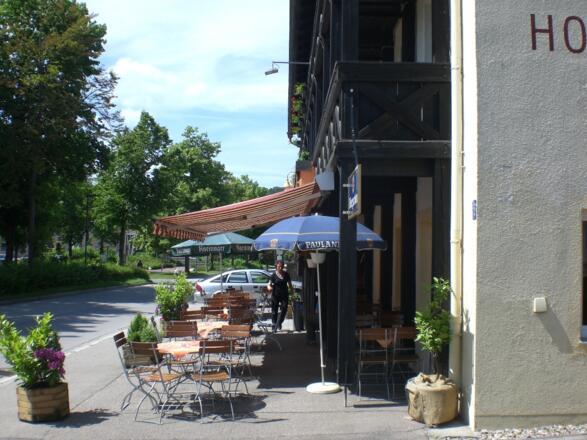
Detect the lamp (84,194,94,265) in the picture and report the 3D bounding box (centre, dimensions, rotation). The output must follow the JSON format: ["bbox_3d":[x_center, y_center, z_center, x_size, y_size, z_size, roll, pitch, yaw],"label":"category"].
[{"bbox_3d":[-13.343,0.968,42.015,0.600,5.280,0.600,0,-4,0],"label":"lamp"}]

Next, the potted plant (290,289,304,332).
[{"bbox_3d":[0.102,2.125,15.299,0.370,0.990,0.370,0,-4,0],"label":"potted plant"}]

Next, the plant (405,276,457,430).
[{"bbox_3d":[1.463,1.352,6.788,0.540,1.510,0.530,0,-4,0],"label":"plant"}]

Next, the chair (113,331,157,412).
[{"bbox_3d":[-1.739,1.703,7.329,0.500,0.840,0.430,0,-4,0],"label":"chair"}]

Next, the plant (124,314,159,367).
[{"bbox_3d":[-2.423,1.885,10.233,0.560,0.830,0.550,0,-4,0],"label":"plant"}]

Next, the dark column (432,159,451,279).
[{"bbox_3d":[1.702,0.669,7.474,0.220,2.760,0.210,0,-4,0],"label":"dark column"}]

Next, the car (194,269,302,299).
[{"bbox_3d":[-1.401,2.467,24.495,4.450,1.420,1.720,1,-4,-10],"label":"car"}]

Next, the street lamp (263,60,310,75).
[{"bbox_3d":[-0.152,-3.832,16.265,1.160,0.370,0.280,0,-4,0],"label":"street lamp"}]

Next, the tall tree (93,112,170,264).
[{"bbox_3d":[-11.634,-2.087,46.211,5.300,11.380,5.200,0,-4,0],"label":"tall tree"}]

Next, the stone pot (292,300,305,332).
[{"bbox_3d":[0.129,2.273,15.290,0.310,0.700,0.310,0,-4,0],"label":"stone pot"}]

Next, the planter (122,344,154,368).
[{"bbox_3d":[-2.417,2.119,10.189,0.550,0.350,0.530,0,-4,0],"label":"planter"}]

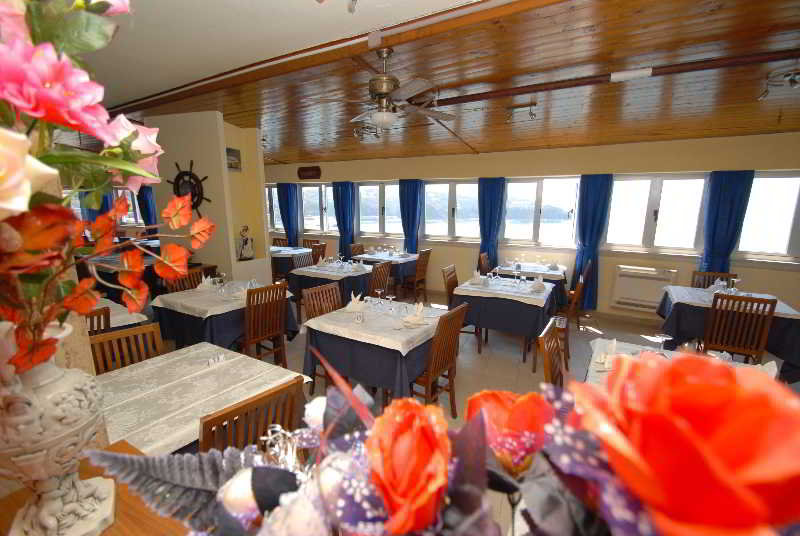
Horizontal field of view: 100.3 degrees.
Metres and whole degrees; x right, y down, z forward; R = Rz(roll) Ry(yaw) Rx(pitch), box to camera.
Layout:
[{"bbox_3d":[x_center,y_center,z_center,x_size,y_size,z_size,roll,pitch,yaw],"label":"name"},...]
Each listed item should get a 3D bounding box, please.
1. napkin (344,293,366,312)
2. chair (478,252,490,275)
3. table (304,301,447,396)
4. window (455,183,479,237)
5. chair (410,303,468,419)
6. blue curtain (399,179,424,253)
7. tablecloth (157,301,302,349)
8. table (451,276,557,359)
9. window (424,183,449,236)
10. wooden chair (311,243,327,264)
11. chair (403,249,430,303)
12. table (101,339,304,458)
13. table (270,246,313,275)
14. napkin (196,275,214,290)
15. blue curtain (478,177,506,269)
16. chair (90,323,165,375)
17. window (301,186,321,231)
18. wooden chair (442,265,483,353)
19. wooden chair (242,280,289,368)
[{"bbox_3d":[-0.426,0.320,3.276,0.170,0.150,0.180,6,11,26],"label":"napkin"},{"bbox_3d":[1.664,0.255,5.725,0.500,0.975,0.430,7,12,33],"label":"chair"},{"bbox_3d":[-0.194,0.798,3.162,0.950,0.745,0.930,6,11,28],"label":"table"},{"bbox_3d":[1.348,-1.141,6.613,0.600,1.072,0.080,6,11,29],"label":"window"},{"bbox_3d":[0.199,0.772,2.678,0.500,0.975,0.430,8,12,35],"label":"chair"},{"bbox_3d":[0.222,-0.679,6.887,0.576,2.200,0.160,7,12,29],"label":"blue curtain"},{"bbox_3d":[-1.967,0.539,3.792,1.140,0.520,1.000,7,12,29],"label":"tablecloth"},{"bbox_3d":[1.358,0.594,4.283,1.060,0.760,0.880,7,12,29],"label":"table"},{"bbox_3d":[0.732,-1.144,6.625,0.579,1.076,0.070,7,12,29],"label":"window"},{"bbox_3d":[-1.867,-0.041,7.127,0.500,0.975,0.430,7,12,33],"label":"wooden chair"},{"bbox_3d":[0.266,0.136,6.292,0.500,0.975,0.430,7,12,33],"label":"chair"},{"bbox_3d":[-1.238,1.014,1.855,0.960,0.745,0.960,7,12,31],"label":"table"},{"bbox_3d":[-2.465,-0.019,7.288,1.248,0.760,0.976,6,11,29],"label":"table"},{"bbox_3d":[-2.100,0.145,3.599,0.128,0.168,0.160,6,11,29],"label":"napkin"},{"bbox_3d":[1.683,-0.545,6.361,0.480,2.270,0.150,6,11,26],"label":"blue curtain"},{"bbox_3d":[-1.590,0.884,2.089,0.500,0.970,0.430,10,15,41],"label":"chair"},{"bbox_3d":[-2.287,-1.521,8.617,0.680,1.120,0.080,6,11,29],"label":"window"},{"bbox_3d":[0.805,0.474,4.117,0.536,0.952,0.400,6,11,29],"label":"wooden chair"},{"bbox_3d":[-1.368,0.600,3.096,0.536,0.952,0.400,6,11,29],"label":"wooden chair"}]

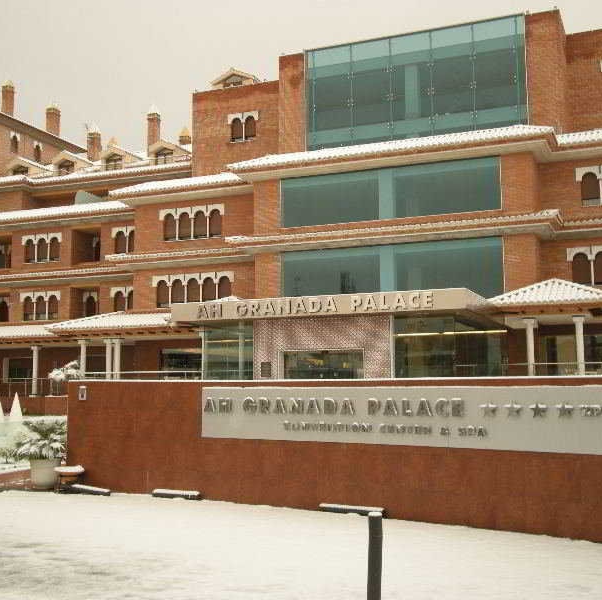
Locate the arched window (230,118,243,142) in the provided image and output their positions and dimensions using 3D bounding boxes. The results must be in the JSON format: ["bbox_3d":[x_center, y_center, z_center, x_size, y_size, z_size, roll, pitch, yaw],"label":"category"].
[{"bbox_3d":[-3.507,-9.356,47.244,0.721,1.359,0.180,-3,-8,21],"label":"arched window"}]

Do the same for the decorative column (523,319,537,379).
[{"bbox_3d":[8.444,1.969,31.397,0.380,2.553,0.380,-3,-8,21],"label":"decorative column"}]

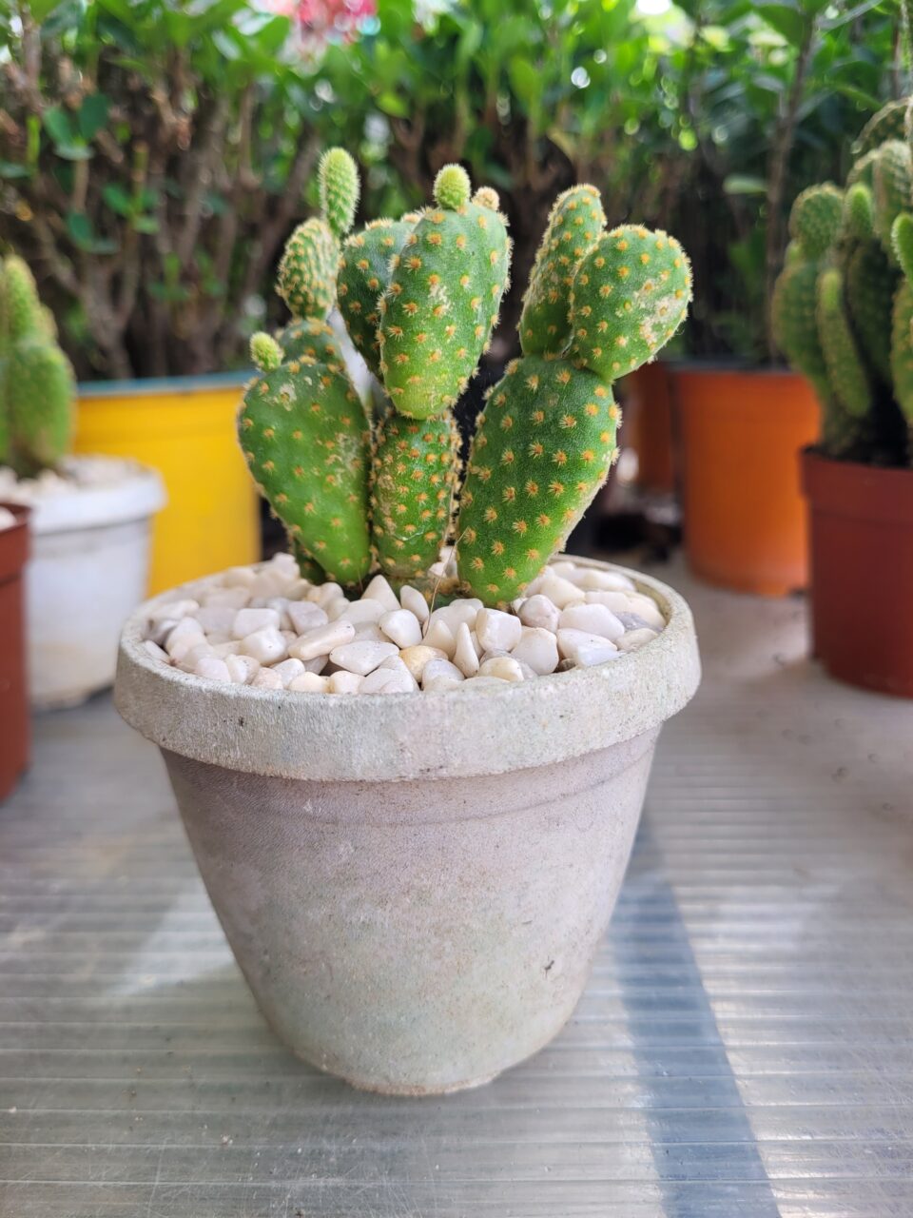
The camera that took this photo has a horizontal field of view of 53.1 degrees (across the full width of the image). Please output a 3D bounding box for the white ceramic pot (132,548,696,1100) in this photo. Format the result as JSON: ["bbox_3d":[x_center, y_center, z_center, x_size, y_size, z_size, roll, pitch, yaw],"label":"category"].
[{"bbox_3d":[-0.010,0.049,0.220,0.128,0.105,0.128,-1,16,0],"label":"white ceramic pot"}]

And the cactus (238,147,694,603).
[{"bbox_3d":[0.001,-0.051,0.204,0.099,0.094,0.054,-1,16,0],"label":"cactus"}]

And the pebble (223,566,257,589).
[{"bbox_3d":[-0.056,-0.007,0.236,0.009,0.006,0.008,-1,16,0],"label":"pebble"}]

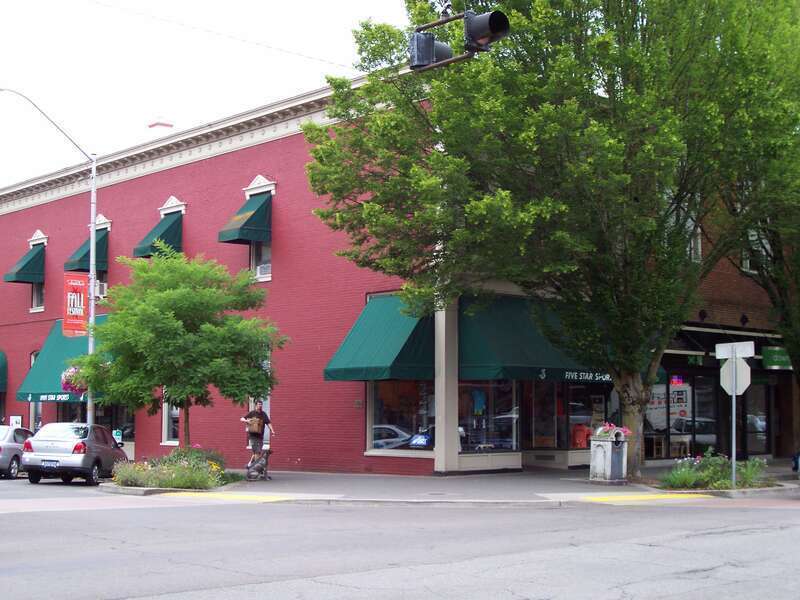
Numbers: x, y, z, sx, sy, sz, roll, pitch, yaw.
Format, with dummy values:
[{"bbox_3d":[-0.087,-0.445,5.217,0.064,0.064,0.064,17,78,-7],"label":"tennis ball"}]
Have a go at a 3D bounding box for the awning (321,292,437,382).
[{"bbox_3d":[-0.494,0.897,29.389,1.410,2.125,2.336,5,-7,-42],"label":"awning"}]

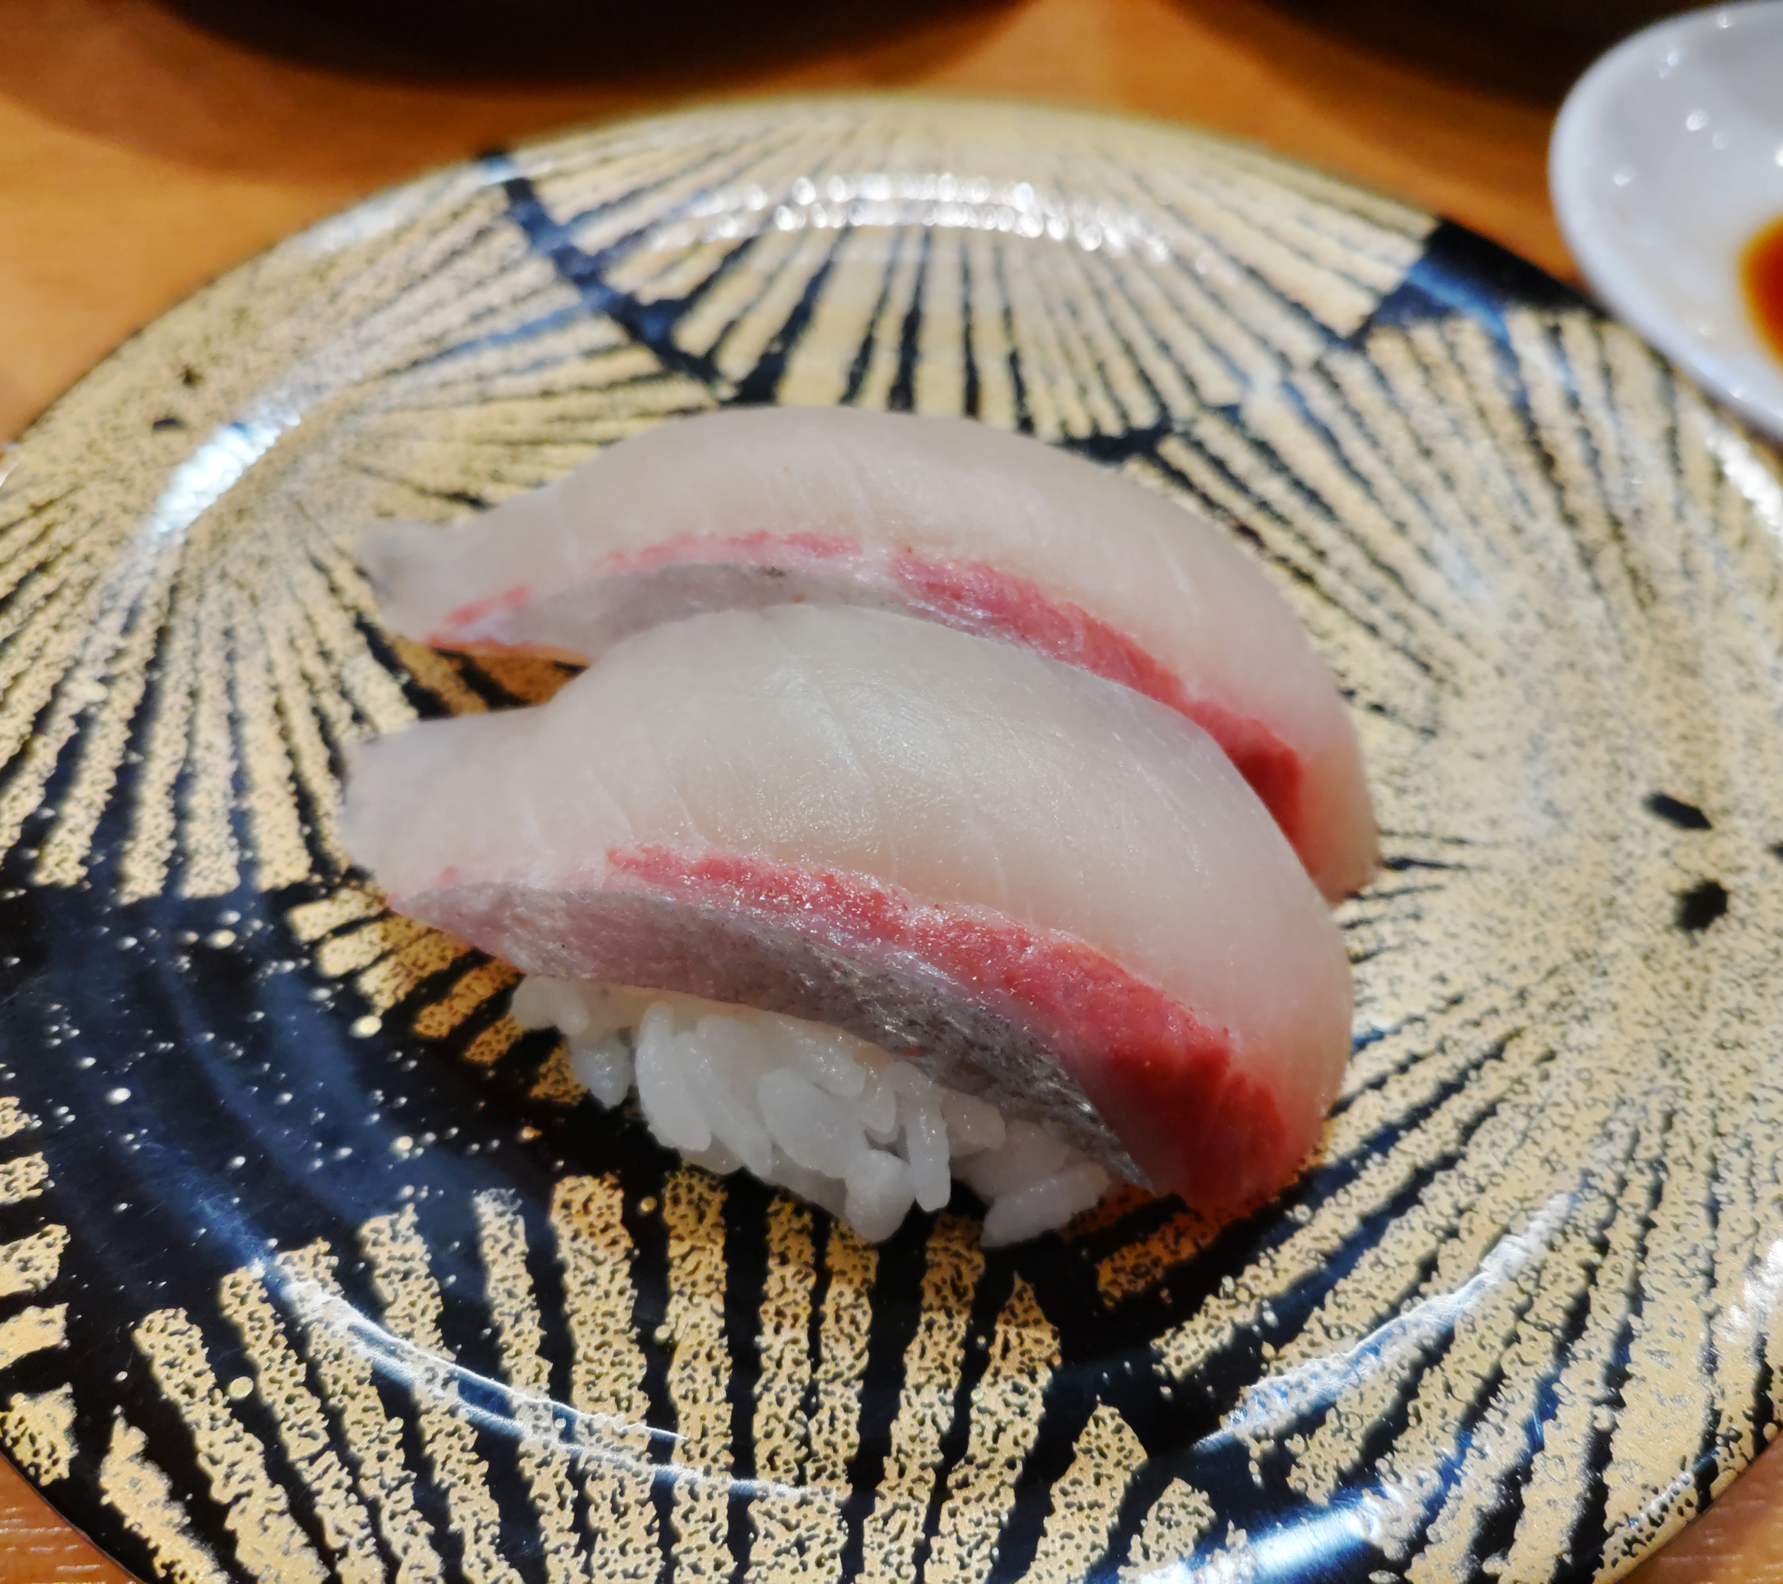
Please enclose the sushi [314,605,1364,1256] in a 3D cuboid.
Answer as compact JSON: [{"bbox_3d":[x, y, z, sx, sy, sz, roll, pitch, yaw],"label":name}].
[{"bbox_3d":[-0.005,0.007,0.108,0.073,0.032,0.029,15,54,11],"label":"sushi"}]

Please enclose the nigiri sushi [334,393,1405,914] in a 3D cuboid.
[{"bbox_3d":[-0.003,-0.012,0.123,0.082,0.030,0.027,14,53,10],"label":"nigiri sushi"}]

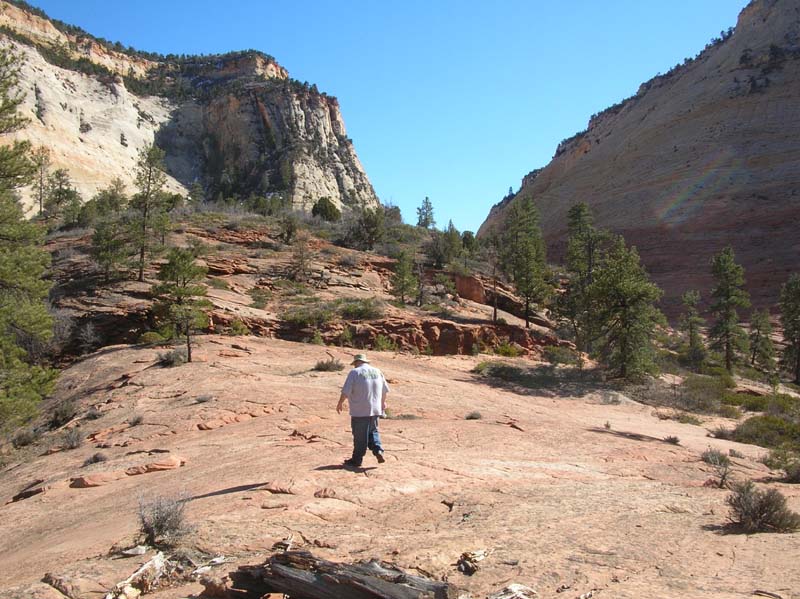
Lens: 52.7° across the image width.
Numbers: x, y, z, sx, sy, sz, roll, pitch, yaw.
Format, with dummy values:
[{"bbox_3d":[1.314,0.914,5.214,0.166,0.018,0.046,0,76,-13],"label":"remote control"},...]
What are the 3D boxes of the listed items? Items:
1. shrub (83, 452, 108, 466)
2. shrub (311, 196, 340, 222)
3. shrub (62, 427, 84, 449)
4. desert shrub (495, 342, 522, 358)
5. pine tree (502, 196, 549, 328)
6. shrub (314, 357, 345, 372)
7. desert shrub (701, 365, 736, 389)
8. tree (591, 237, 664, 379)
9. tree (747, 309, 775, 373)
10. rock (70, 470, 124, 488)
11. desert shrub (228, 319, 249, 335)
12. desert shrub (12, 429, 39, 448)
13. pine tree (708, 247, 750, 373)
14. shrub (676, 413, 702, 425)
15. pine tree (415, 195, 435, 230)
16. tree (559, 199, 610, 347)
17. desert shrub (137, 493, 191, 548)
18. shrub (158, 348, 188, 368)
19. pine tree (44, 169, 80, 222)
[{"bbox_3d":[-4.821,2.533,12.800,0.399,0.217,0.391,0,-3,0],"label":"shrub"},{"bbox_3d":[-7.188,-8.684,78.000,2.895,2.509,2.663,0,-2,0],"label":"shrub"},{"bbox_3d":[-6.664,2.817,16.500,0.449,0.449,0.413,0,-2,0],"label":"shrub"},{"bbox_3d":[4.832,2.227,36.000,1.247,0.802,1.060,0,-2,0],"label":"desert shrub"},{"bbox_3d":[6.986,-2.060,45.000,2.509,7.274,2.509,0,-3,9],"label":"pine tree"},{"bbox_3d":[-2.267,2.091,26.000,0.936,0.504,0.917,0,-3,0],"label":"shrub"},{"bbox_3d":[14.578,3.524,37.000,1.598,1.076,1.565,0,-3,0],"label":"desert shrub"},{"bbox_3d":[9.287,0.327,33.000,2.960,5.739,2.960,-1,-3,16],"label":"tree"},{"bbox_3d":[22.359,2.536,50.000,1.576,3.919,1.576,-1,-3,24],"label":"tree"},{"bbox_3d":[-4.280,2.538,11.400,0.790,0.203,0.474,0,-2,0],"label":"rock"},{"bbox_3d":[-6.992,1.169,35.000,0.866,0.693,0.779,0,-2,0],"label":"desert shrub"},{"bbox_3d":[-7.896,2.923,17.000,0.577,0.416,0.519,1,-3,-25],"label":"desert shrub"},{"bbox_3d":[19.565,0.594,48.000,2.419,7.332,2.494,0,-3,0],"label":"pine tree"},{"bbox_3d":[7.520,3.091,21.000,0.675,0.296,0.540,0,-2,0],"label":"shrub"},{"bbox_3d":[3.312,-11.300,105.000,2.291,4.115,2.291,0,-3,2],"label":"pine tree"},{"bbox_3d":[9.357,-1.167,41.000,2.585,7.431,2.585,-1,-3,13],"label":"tree"},{"bbox_3d":[-2.127,1.987,7.300,0.491,0.478,0.480,0,-3,0],"label":"desert shrub"},{"bbox_3d":[-7.425,1.934,26.500,0.964,0.649,0.867,1,-3,-16],"label":"shrub"},{"bbox_3d":[-30.059,-9.263,72.000,3.110,4.713,3.206,0,-3,0],"label":"pine tree"}]

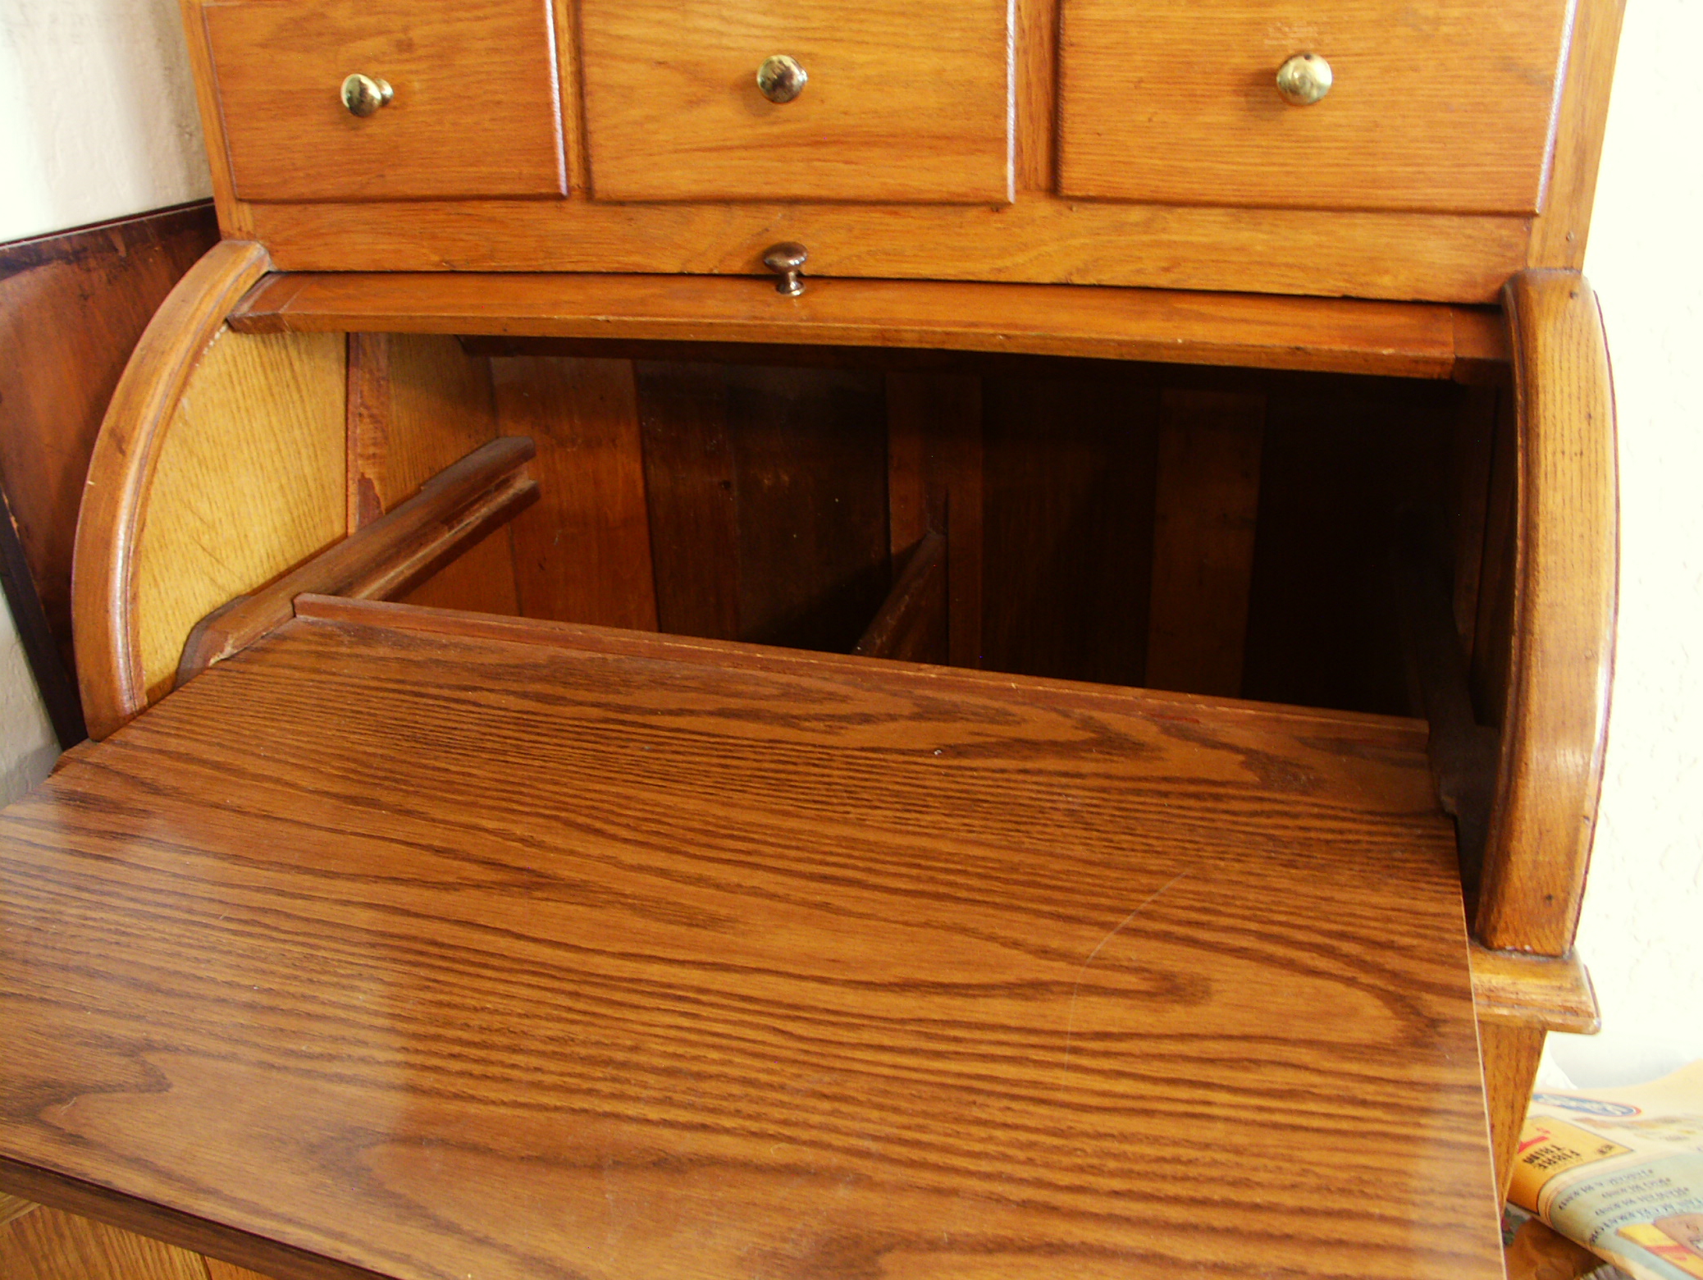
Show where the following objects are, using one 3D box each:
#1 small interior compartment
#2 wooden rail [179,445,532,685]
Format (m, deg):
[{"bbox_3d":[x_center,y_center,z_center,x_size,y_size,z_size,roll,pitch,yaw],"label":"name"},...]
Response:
[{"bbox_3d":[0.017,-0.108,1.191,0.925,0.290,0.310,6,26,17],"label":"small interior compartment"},{"bbox_3d":[-0.391,-0.071,1.152,0.035,0.073,0.461,6,27,18],"label":"wooden rail"}]

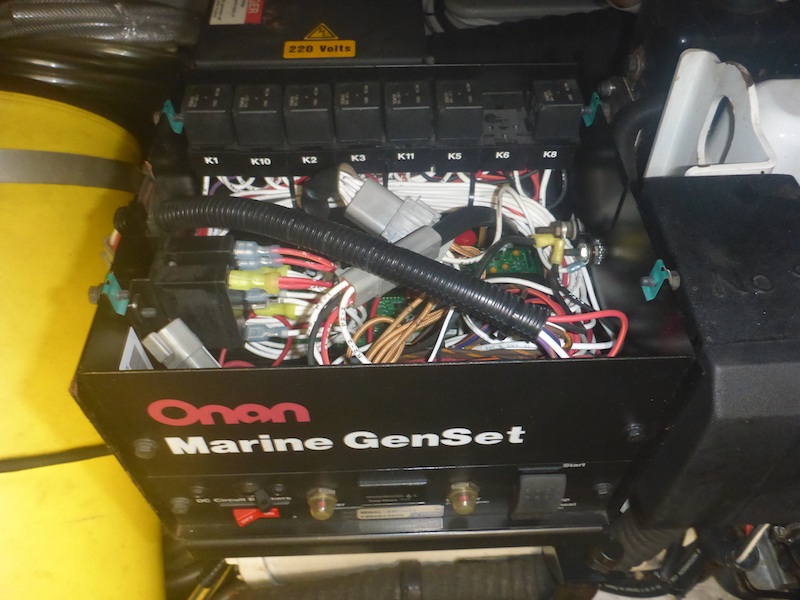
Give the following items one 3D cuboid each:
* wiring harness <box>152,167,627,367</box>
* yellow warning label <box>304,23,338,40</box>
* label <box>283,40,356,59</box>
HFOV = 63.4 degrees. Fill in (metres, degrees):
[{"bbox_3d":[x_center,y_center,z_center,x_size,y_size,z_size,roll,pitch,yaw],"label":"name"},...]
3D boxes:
[{"bbox_3d":[-0.011,-0.023,0.391,0.250,0.090,0.185,-1,49,-1],"label":"wiring harness"},{"bbox_3d":[-0.057,-0.196,0.474,0.025,0.001,0.021,-1,54,-1],"label":"yellow warning label"},{"bbox_3d":[-0.057,-0.178,0.460,0.051,0.001,0.021,-1,54,-1],"label":"label"}]

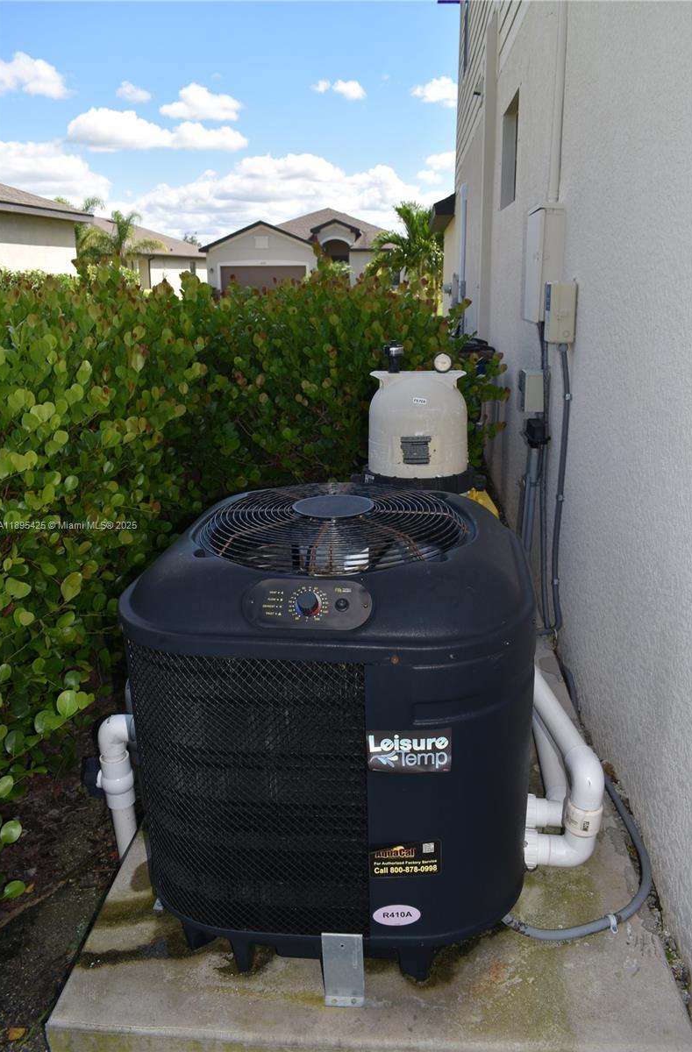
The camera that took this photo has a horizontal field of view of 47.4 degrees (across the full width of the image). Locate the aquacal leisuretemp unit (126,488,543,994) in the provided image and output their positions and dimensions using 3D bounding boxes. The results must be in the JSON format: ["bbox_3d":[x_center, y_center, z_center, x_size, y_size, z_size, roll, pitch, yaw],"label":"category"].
[{"bbox_3d":[-0.013,0.383,1.907,0.867,0.909,0.881,1,18,7],"label":"aquacal leisuretemp unit"}]

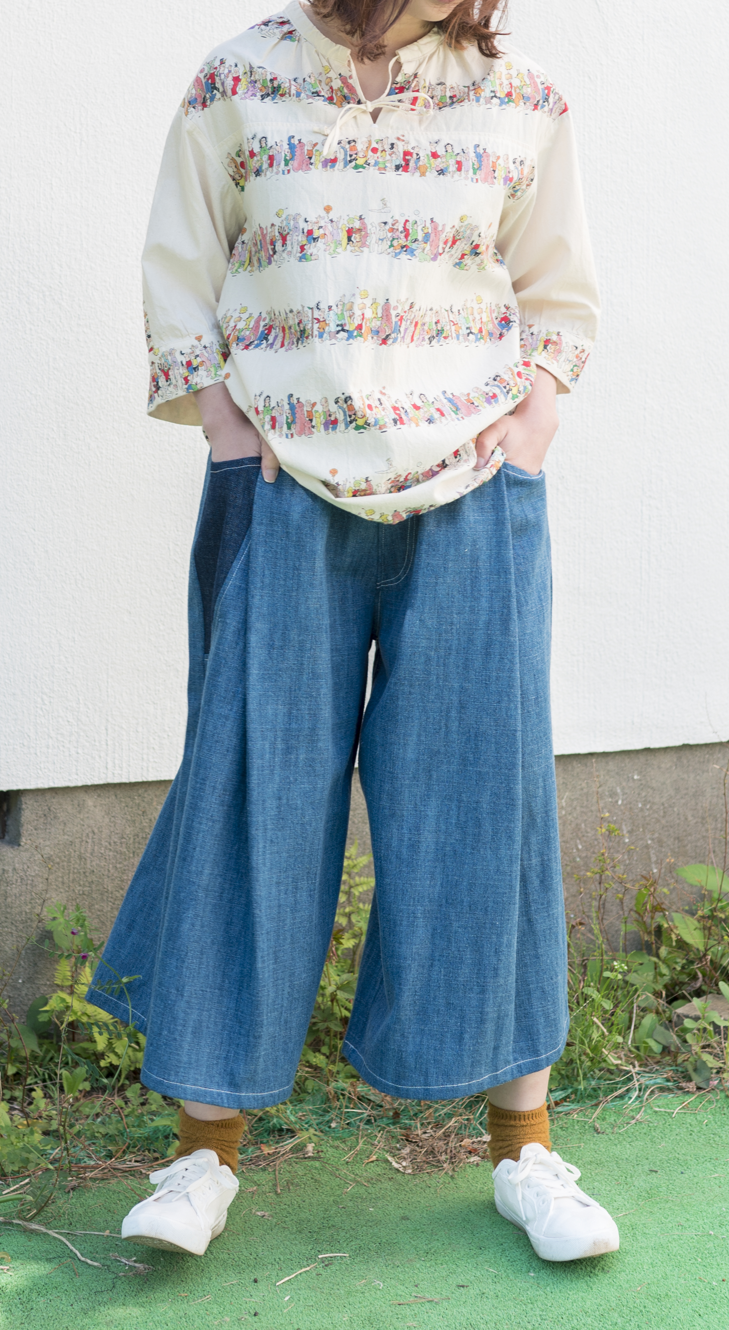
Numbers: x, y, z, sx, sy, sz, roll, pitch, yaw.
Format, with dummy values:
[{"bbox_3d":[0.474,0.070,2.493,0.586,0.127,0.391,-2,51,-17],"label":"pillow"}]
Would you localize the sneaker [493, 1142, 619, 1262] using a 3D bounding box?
[{"bbox_3d":[0.222,0.629,1.550,0.100,0.112,0.247,-1,3,-14],"label":"sneaker"}]

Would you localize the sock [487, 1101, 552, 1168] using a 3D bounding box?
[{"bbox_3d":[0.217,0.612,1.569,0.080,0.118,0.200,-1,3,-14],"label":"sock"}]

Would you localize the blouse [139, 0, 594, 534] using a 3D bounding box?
[{"bbox_3d":[0.007,-0.455,1.466,0.530,0.590,0.300,0,3,0],"label":"blouse"}]

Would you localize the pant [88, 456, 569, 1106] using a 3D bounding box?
[{"bbox_3d":[-0.056,0.097,1.538,0.585,0.780,0.360,0,3,0],"label":"pant"}]

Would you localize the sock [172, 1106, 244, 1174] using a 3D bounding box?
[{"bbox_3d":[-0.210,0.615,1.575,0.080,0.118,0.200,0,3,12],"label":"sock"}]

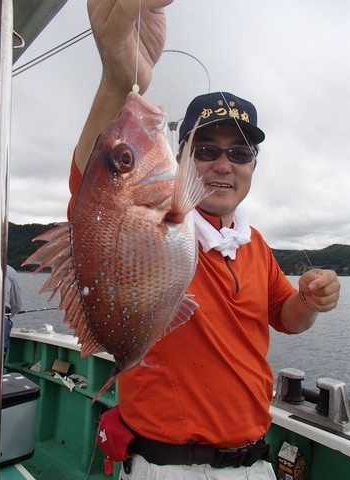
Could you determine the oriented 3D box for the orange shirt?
[{"bbox_3d":[0.008,0.133,0.860,0.480,0.570,0.310,2,-5,-18],"label":"orange shirt"}]

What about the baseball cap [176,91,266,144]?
[{"bbox_3d":[0.101,-0.271,0.860,0.180,0.130,0.250,1,-5,-8],"label":"baseball cap"}]

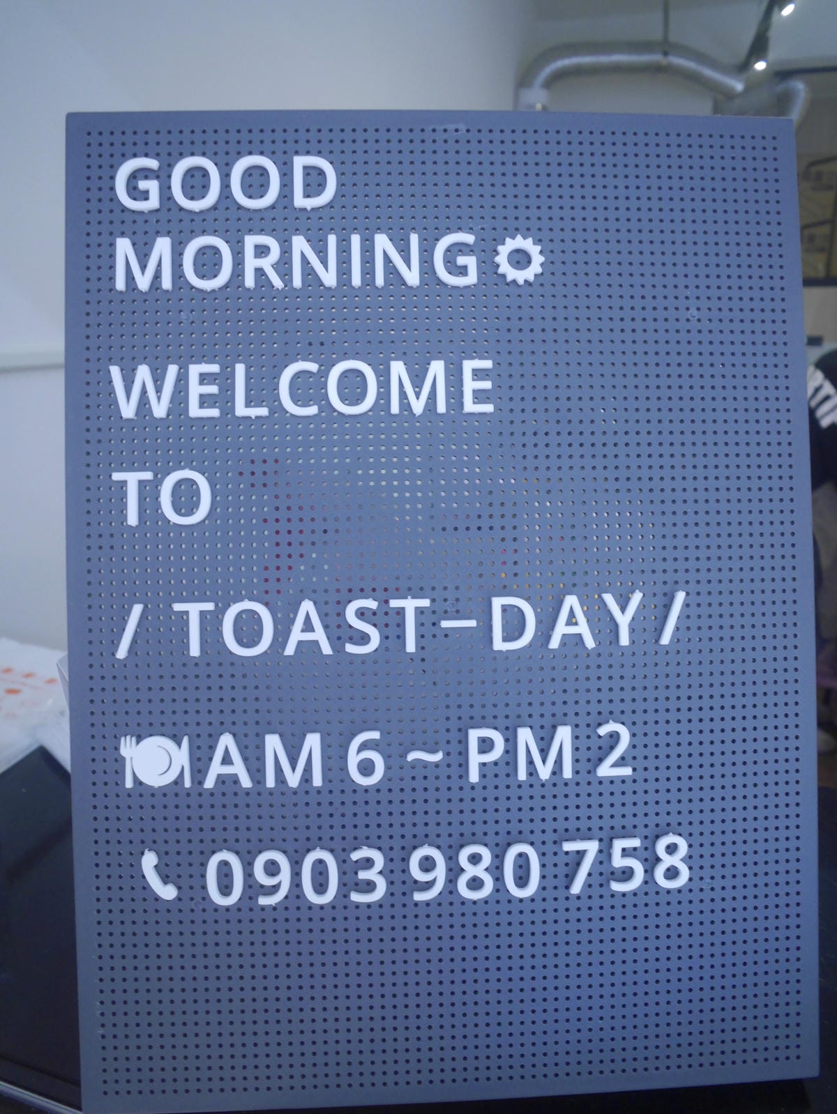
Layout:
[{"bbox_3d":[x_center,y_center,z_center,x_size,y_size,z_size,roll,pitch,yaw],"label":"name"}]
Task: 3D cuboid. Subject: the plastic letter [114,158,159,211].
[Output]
[{"bbox_3d":[-0.109,-0.144,0.349,0.016,0.020,0.003,-1,-1,-3],"label":"plastic letter"}]

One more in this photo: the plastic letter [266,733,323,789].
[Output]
[{"bbox_3d":[-0.048,0.079,0.349,0.021,0.020,0.003,-1,-1,-3],"label":"plastic letter"}]

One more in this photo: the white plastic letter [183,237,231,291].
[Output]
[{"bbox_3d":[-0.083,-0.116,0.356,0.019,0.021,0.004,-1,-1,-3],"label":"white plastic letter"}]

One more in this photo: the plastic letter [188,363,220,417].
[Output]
[{"bbox_3d":[-0.083,-0.065,0.349,0.011,0.020,0.003,-1,-1,-3],"label":"plastic letter"}]

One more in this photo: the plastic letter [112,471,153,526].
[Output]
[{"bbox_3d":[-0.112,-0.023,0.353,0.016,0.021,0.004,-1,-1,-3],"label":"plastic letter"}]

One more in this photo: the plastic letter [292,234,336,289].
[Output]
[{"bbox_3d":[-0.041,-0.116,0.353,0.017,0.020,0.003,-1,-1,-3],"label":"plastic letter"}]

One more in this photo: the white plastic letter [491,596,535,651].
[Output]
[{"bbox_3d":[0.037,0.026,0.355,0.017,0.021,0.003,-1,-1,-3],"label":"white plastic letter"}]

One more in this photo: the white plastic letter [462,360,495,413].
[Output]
[{"bbox_3d":[0.024,-0.067,0.355,0.012,0.020,0.003,-1,-1,-3],"label":"white plastic letter"}]

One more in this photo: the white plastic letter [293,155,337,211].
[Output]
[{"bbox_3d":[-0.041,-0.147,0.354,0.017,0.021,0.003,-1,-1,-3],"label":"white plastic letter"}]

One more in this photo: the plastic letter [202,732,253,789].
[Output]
[{"bbox_3d":[-0.073,0.079,0.348,0.018,0.020,0.003,-1,-1,-3],"label":"plastic letter"}]

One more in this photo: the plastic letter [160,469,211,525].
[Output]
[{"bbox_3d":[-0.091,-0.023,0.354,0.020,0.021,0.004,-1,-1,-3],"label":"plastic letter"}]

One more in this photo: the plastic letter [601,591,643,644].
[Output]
[{"bbox_3d":[0.081,0.024,0.357,0.016,0.021,0.003,-1,-1,-3],"label":"plastic letter"}]

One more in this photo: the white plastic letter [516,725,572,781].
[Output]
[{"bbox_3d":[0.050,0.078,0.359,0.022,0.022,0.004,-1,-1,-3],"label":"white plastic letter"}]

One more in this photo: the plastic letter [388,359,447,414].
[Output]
[{"bbox_3d":[0.000,-0.066,0.354,0.022,0.020,0.003,-1,-1,-3],"label":"plastic letter"}]

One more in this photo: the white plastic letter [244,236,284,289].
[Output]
[{"bbox_3d":[-0.060,-0.115,0.351,0.014,0.020,0.003,-1,-1,-3],"label":"white plastic letter"}]

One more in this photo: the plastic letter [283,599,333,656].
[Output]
[{"bbox_3d":[-0.043,0.027,0.350,0.019,0.021,0.003,-1,-1,-3],"label":"plastic letter"}]

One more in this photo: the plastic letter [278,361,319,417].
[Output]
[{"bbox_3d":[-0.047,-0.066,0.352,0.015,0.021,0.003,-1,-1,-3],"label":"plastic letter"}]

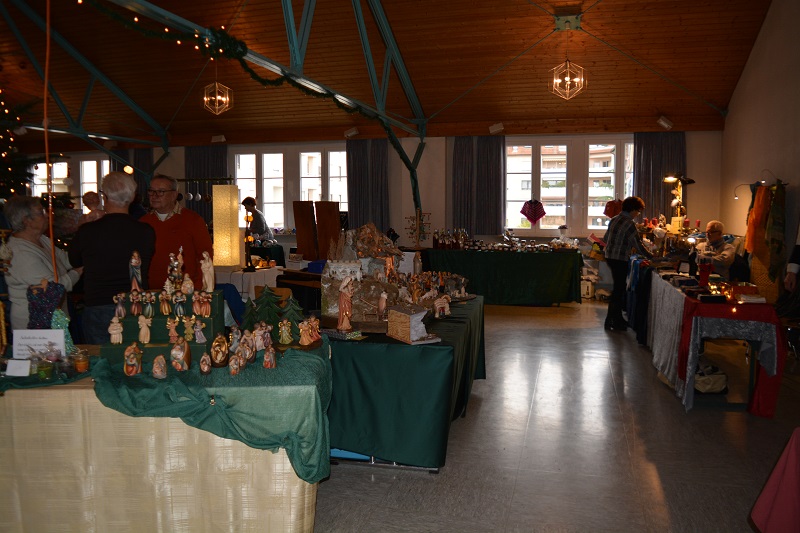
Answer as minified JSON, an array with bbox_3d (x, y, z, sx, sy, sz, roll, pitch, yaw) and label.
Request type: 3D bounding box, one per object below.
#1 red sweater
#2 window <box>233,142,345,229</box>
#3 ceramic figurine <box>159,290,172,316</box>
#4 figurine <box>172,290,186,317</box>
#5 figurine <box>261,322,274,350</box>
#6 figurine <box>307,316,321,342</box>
[{"bbox_3d":[-1.536,-0.066,3.980,0.530,0.660,0.300,0,6,5],"label":"red sweater"},{"bbox_3d":[-2.062,-1.450,11.061,2.449,1.607,0.120,1,6,16],"label":"window"},{"bbox_3d":[-1.173,0.185,3.000,0.063,0.125,0.055,-1,5,-13],"label":"ceramic figurine"},{"bbox_3d":[-1.110,0.189,3.020,0.066,0.135,0.055,0,7,0],"label":"figurine"},{"bbox_3d":[-0.691,0.360,3.130,0.070,0.140,0.055,1,7,9],"label":"figurine"},{"bbox_3d":[-0.459,0.334,3.180,0.069,0.133,0.065,-1,5,-6],"label":"figurine"}]

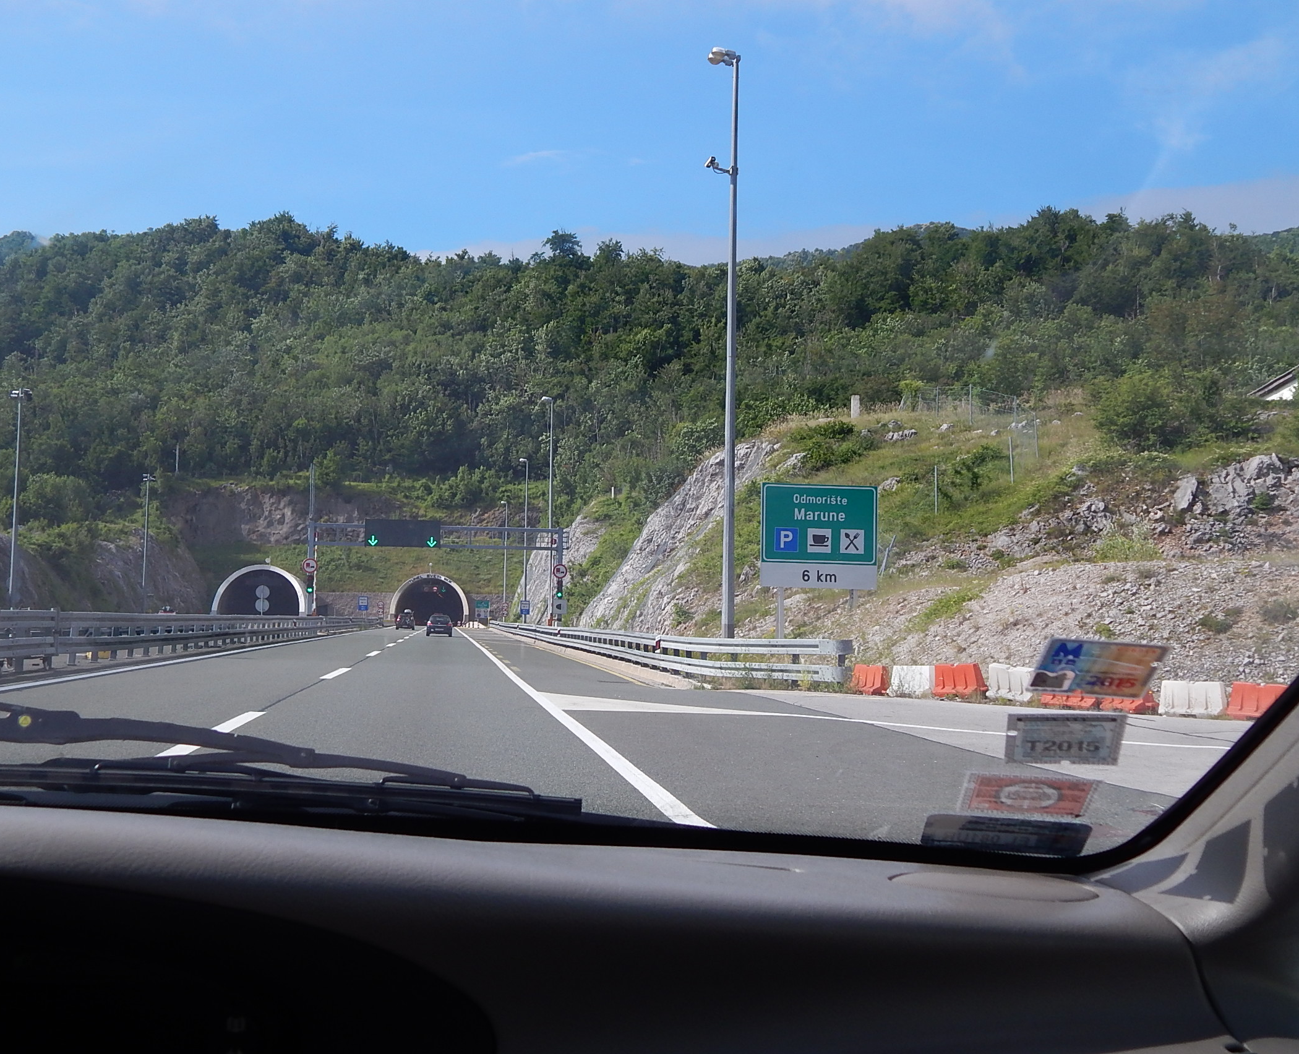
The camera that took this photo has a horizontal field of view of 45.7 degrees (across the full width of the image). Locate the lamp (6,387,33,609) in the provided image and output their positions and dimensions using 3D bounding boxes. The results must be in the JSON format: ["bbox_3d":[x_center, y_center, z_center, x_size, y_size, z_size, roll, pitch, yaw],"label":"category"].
[{"bbox_3d":[-38.940,-1.040,94.890,1.400,15.050,0.900,1,-4,-8],"label":"lamp"}]

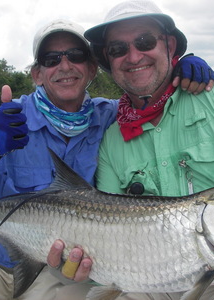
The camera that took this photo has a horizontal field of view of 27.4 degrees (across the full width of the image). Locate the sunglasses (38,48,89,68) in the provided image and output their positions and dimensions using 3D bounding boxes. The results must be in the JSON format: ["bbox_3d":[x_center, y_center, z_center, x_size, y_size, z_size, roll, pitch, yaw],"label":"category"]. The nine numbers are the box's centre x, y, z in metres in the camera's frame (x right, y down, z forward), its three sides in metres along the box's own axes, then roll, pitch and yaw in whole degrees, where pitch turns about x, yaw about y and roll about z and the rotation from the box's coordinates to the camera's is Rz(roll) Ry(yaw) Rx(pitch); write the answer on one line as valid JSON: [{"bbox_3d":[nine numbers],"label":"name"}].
[{"bbox_3d":[-0.122,-0.244,1.222,0.143,0.045,0.135,-8,2,-7],"label":"sunglasses"}]

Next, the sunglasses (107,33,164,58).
[{"bbox_3d":[0.087,-0.269,1.146,0.143,0.047,0.140,-10,9,18],"label":"sunglasses"}]

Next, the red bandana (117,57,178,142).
[{"bbox_3d":[0.106,-0.132,1.150,0.165,0.195,0.170,-4,-2,11],"label":"red bandana"}]

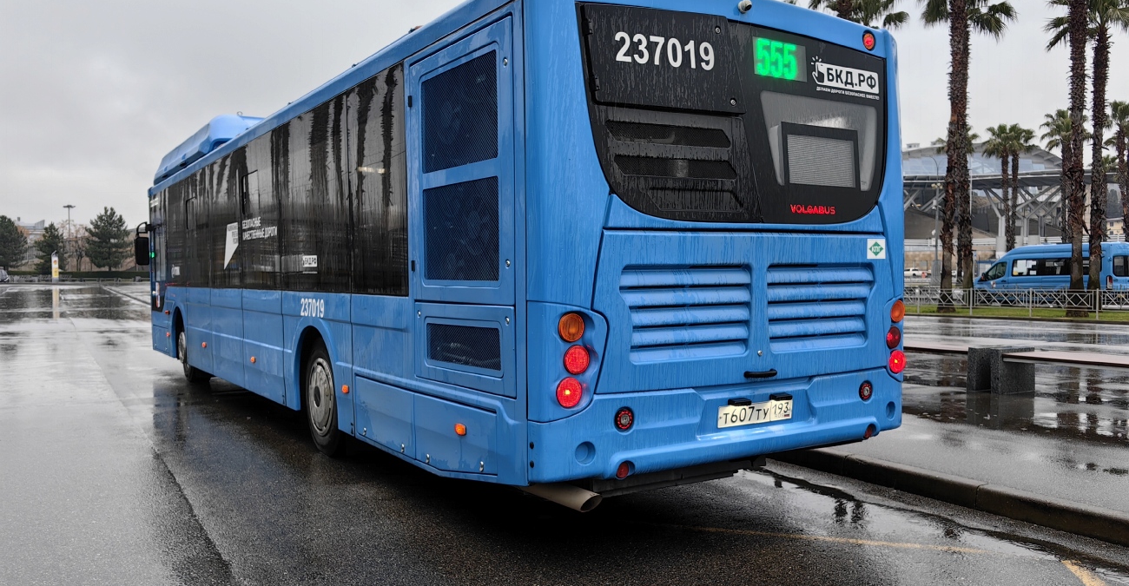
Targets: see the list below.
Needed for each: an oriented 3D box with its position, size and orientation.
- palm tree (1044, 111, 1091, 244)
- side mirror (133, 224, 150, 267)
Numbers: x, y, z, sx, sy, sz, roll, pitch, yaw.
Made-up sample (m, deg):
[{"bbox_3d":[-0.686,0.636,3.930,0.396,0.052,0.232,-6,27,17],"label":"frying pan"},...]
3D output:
[{"bbox_3d":[37.614,-7.048,66.000,3.650,13.600,3.650,0,1,30],"label":"palm tree"},{"bbox_3d":[-6.535,-0.751,13.630,0.210,0.660,0.220,-1,1,-33],"label":"side mirror"}]

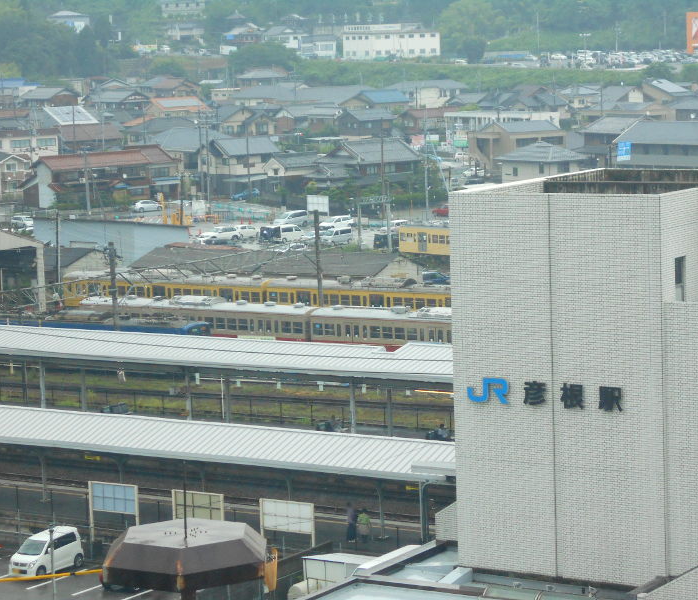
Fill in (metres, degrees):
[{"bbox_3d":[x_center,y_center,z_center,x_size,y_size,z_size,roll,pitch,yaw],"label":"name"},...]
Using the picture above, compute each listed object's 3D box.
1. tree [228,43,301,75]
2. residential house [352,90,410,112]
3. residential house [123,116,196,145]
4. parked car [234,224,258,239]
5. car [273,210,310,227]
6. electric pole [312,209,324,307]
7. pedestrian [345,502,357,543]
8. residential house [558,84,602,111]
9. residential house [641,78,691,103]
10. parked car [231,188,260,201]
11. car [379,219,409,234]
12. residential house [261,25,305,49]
[{"bbox_3d":[-23.972,-67.291,635.000,19.000,10.000,14.000,-2,7,0],"label":"tree"},{"bbox_3d":[6.095,-42.732,512.497,11.000,8.600,10.000,-7,8,-37],"label":"residential house"},{"bbox_3d":[-35.561,-31.432,425.000,11.500,6.200,9.000,2,8,30],"label":"residential house"},{"bbox_3d":[-11.362,-7.580,250.450,1.690,1.500,4.100,3,9,34],"label":"parked car"},{"bbox_3d":[-6.910,-9.841,270.485,1.790,1.750,4.700,3,8,39],"label":"car"},{"bbox_3d":[-2.145,-2.025,166.631,0.400,9.188,0.400,-3,6,0],"label":"electric pole"},{"bbox_3d":[0.077,9.200,93.607,0.480,1.620,0.350,3,8,34],"label":"pedestrian"},{"bbox_3d":[54.292,-46.686,530.000,7.900,7.400,6.900,-8,9,-40],"label":"residential house"},{"bbox_3d":[70.094,-45.368,500.000,8.500,7.200,9.500,-5,8,-27],"label":"residential house"},{"bbox_3d":[-14.053,-14.307,306.912,1.700,1.500,4.100,3,8,33],"label":"parked car"},{"bbox_3d":[5.018,-7.885,248.227,1.700,1.640,4.200,2,8,30],"label":"car"},{"bbox_3d":[-19.811,-79.394,685.000,10.000,7.500,9.500,-6,8,-32],"label":"residential house"}]

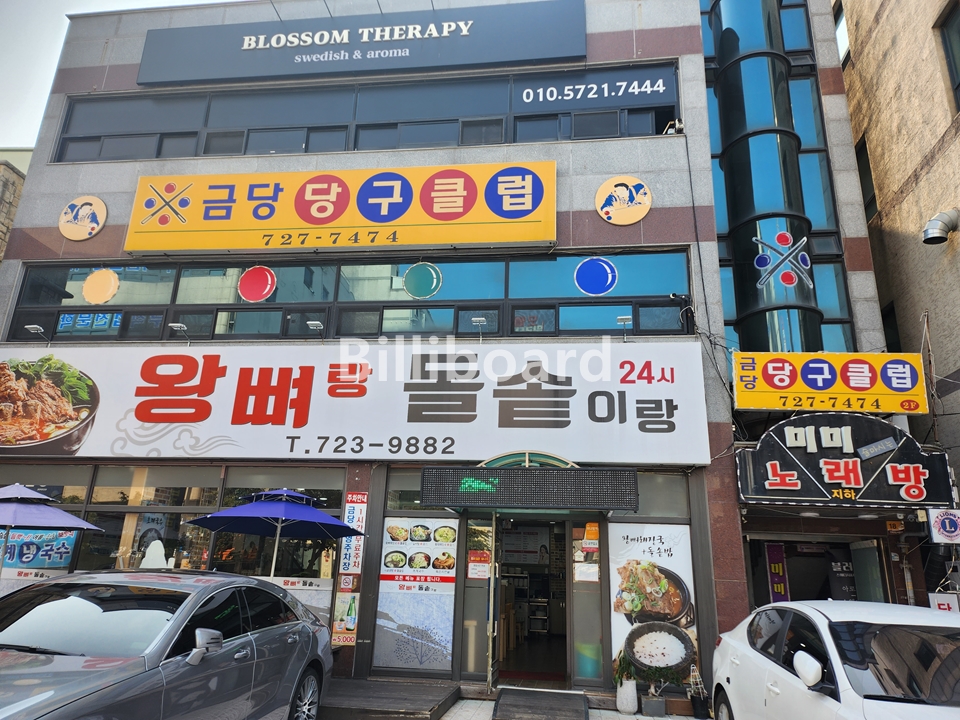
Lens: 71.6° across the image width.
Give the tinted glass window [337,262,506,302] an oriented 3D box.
[{"bbox_3d":[-0.898,-1.194,10.237,2.585,0.635,0.080,0,-18,7],"label":"tinted glass window"}]

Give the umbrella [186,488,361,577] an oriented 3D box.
[{"bbox_3d":[-2.367,2.643,7.578,2.050,2.329,2.050,0,-18,7],"label":"umbrella"}]

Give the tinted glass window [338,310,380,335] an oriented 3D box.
[{"bbox_3d":[-1.701,-0.531,9.401,0.593,0.359,0.080,0,-16,7],"label":"tinted glass window"}]

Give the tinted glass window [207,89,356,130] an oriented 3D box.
[{"bbox_3d":[-3.576,-4.507,11.913,2.671,0.669,0.050,0,-18,7],"label":"tinted glass window"}]

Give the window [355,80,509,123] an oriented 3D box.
[{"bbox_3d":[-0.739,-4.013,10.317,2.390,0.703,0.080,0,-16,7],"label":"window"}]

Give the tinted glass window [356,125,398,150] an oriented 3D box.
[{"bbox_3d":[-1.577,-3.424,10.246,0.660,0.441,0.080,0,-16,7],"label":"tinted glass window"}]

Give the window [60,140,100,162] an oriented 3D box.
[{"bbox_3d":[-7.090,-3.719,11.813,0.717,0.476,0.050,0,-17,7],"label":"window"}]

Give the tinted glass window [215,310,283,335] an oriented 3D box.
[{"bbox_3d":[-3.335,-0.542,9.606,1.000,0.375,0.080,0,-16,7],"label":"tinted glass window"}]

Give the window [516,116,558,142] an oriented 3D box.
[{"bbox_3d":[0.935,-3.747,10.819,0.675,0.414,0.060,0,-17,7],"label":"window"}]

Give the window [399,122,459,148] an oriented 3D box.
[{"bbox_3d":[-0.855,-3.724,11.040,0.999,0.478,0.050,0,-17,7],"label":"window"}]

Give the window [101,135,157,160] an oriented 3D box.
[{"bbox_3d":[-6.167,-3.732,11.724,1.073,0.507,0.070,0,-18,7],"label":"window"}]

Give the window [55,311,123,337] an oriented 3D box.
[{"bbox_3d":[-5.821,-0.537,9.910,1.010,0.394,0.080,0,-16,7],"label":"window"}]

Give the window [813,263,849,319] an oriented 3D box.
[{"bbox_3d":[5.553,-1.092,10.580,0.492,0.949,0.080,0,-18,7],"label":"window"}]

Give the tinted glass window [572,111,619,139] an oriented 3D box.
[{"bbox_3d":[1.856,-3.791,10.712,0.725,0.510,0.050,0,-17,7],"label":"tinted glass window"}]

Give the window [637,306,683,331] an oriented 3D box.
[{"bbox_3d":[2.592,-0.600,9.627,0.625,0.339,0.060,0,-17,7],"label":"window"}]

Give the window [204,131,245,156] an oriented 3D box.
[{"bbox_3d":[-4.529,-3.831,11.791,0.681,0.456,0.050,0,-18,7],"label":"window"}]

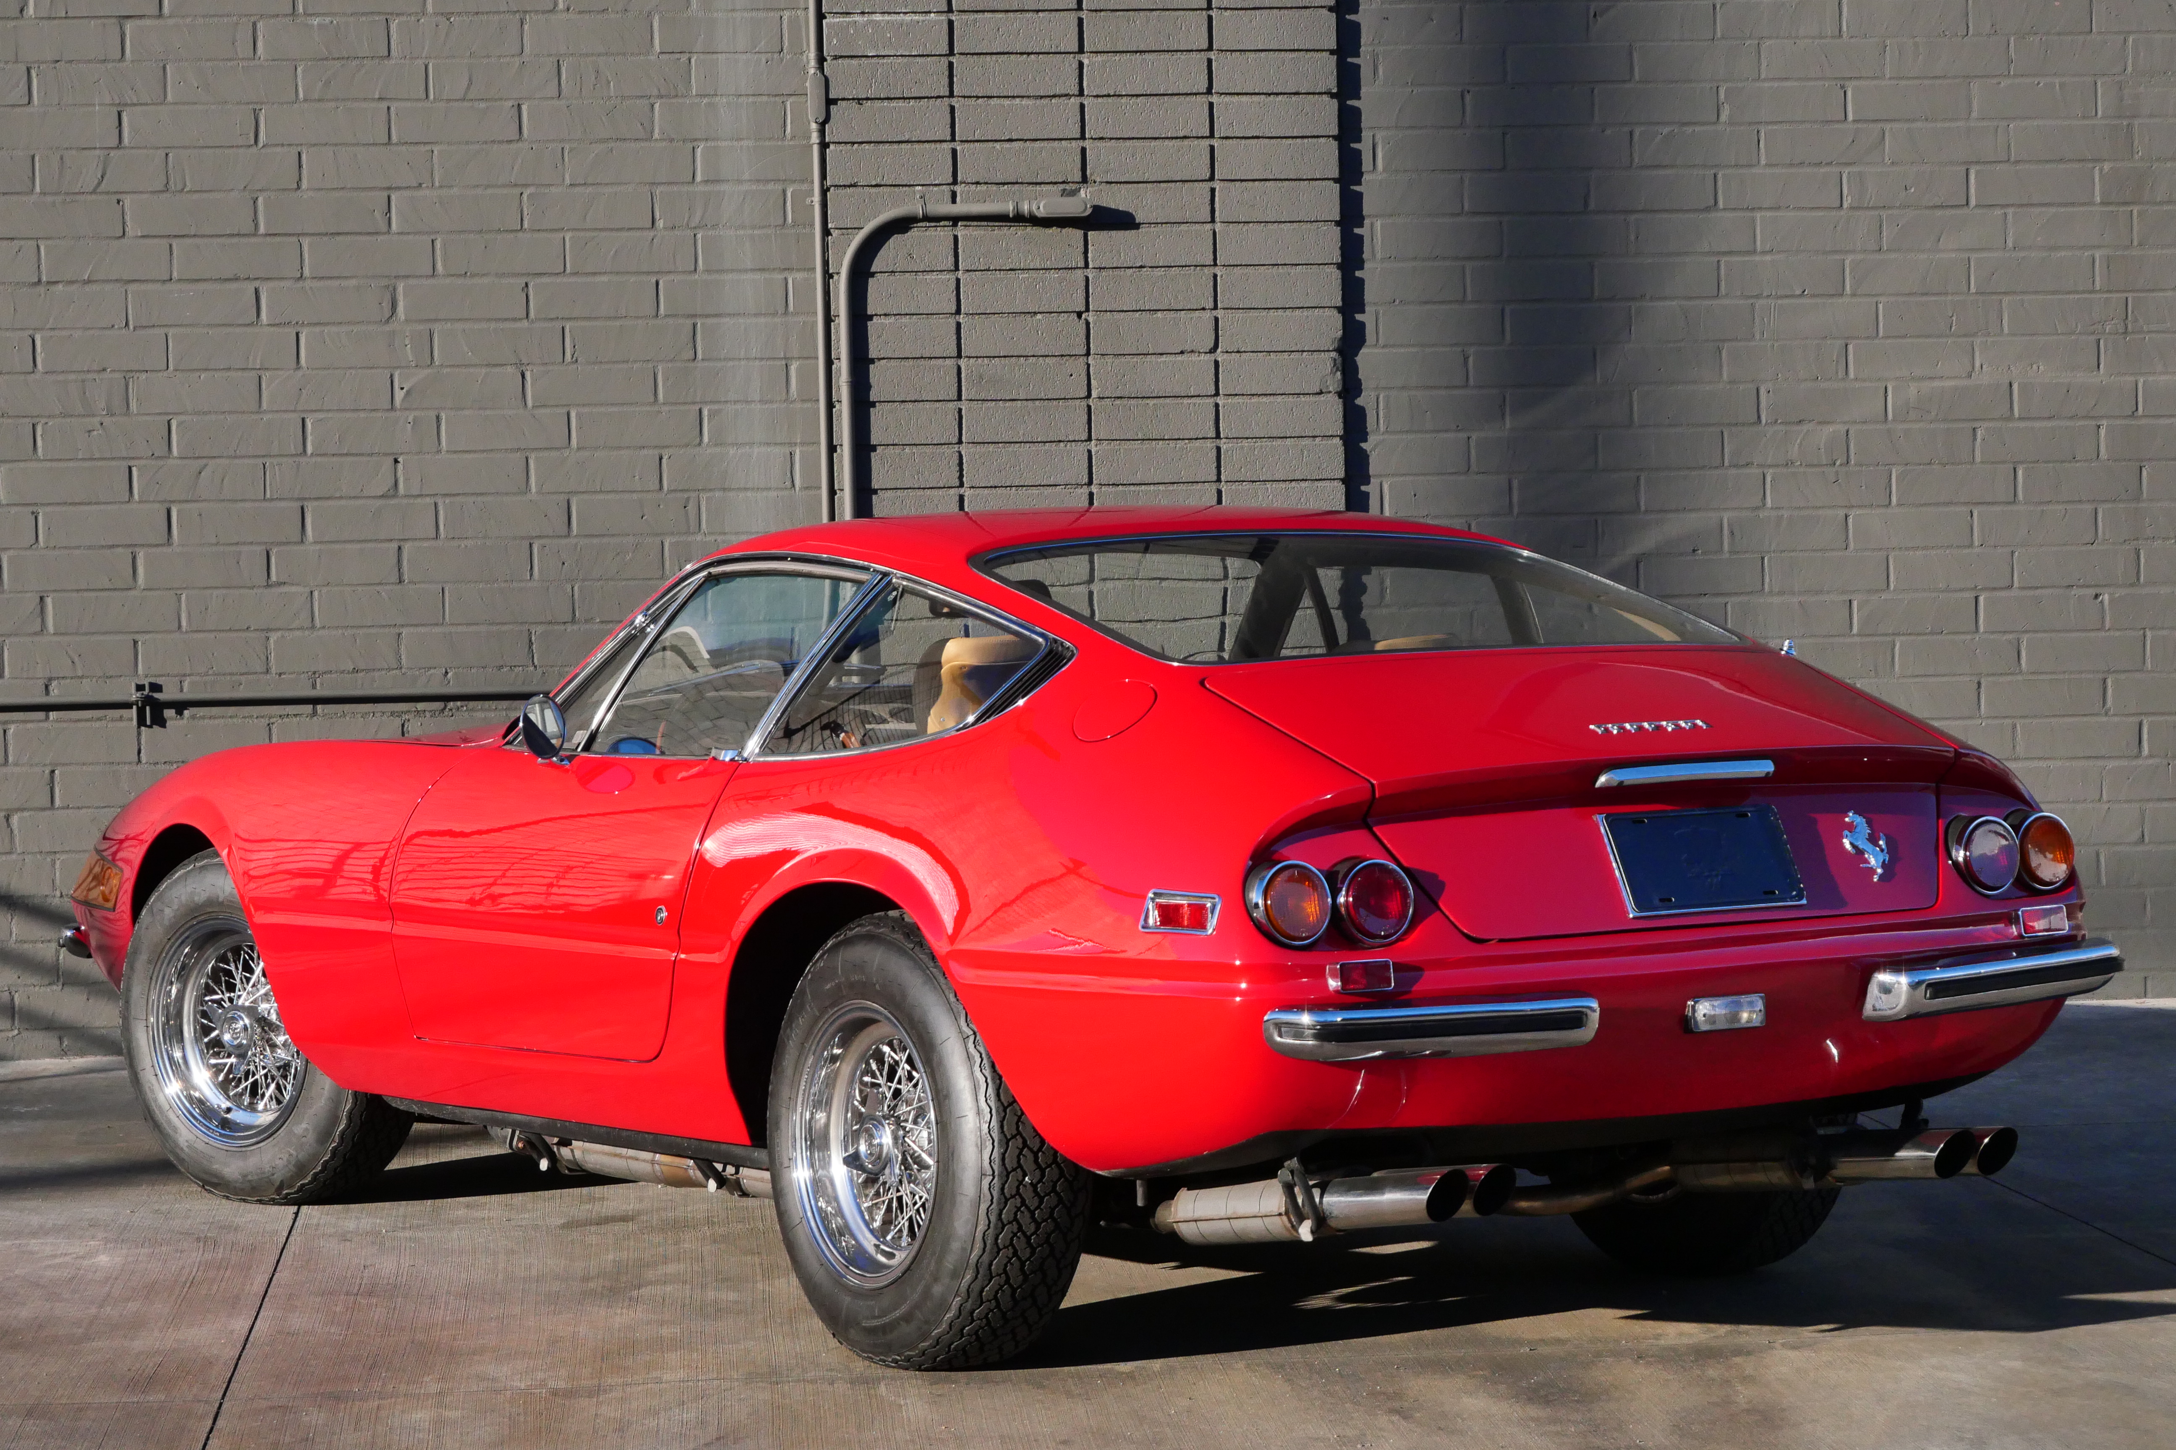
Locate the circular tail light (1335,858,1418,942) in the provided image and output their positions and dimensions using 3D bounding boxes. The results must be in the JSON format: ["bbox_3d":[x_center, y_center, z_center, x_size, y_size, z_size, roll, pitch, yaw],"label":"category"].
[{"bbox_3d":[0.377,0.235,6.751,0.114,0.114,0.055,-3,3,-32],"label":"circular tail light"}]

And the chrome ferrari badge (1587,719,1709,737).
[{"bbox_3d":[0.777,0.003,6.917,0.194,0.010,0.027,-3,25,-31],"label":"chrome ferrari badge"}]

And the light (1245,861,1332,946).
[{"bbox_3d":[0.261,0.234,6.635,0.113,0.113,0.060,-2,2,-32],"label":"light"}]

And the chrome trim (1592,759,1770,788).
[{"bbox_3d":[0.828,0.067,6.969,0.285,0.030,0.040,-2,2,-32],"label":"chrome trim"}]

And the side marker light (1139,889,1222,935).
[{"bbox_3d":[0.125,0.249,6.585,0.022,0.054,0.138,21,-13,-38],"label":"side marker light"}]

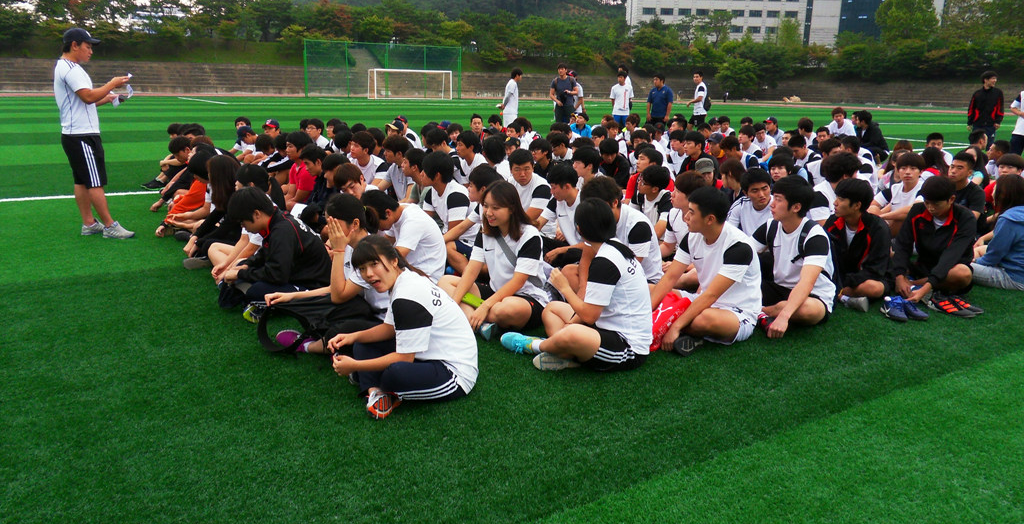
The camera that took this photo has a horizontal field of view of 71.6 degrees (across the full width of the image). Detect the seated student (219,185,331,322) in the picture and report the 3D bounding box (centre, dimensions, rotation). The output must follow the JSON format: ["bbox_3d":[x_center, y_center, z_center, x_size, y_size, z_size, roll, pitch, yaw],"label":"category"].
[{"bbox_3d":[-1.377,-0.088,4.232,0.680,0.750,0.570,-1,14,-9],"label":"seated student"}]

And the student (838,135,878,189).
[{"bbox_3d":[3.568,-0.938,7.802,0.660,0.897,0.580,2,14,6],"label":"student"}]

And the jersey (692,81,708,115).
[{"bbox_3d":[4.056,-3.520,15.302,0.300,0.700,0.480,2,14,5],"label":"jersey"}]

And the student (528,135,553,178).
[{"bbox_3d":[0.196,-0.802,7.124,0.660,0.860,0.580,-6,15,-25],"label":"student"}]

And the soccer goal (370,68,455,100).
[{"bbox_3d":[-9.240,-16.101,64.724,7.500,2.530,1.800,-7,16,-30],"label":"soccer goal"}]

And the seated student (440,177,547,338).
[{"bbox_3d":[-0.099,-0.072,4.362,0.640,0.870,0.650,12,18,39],"label":"seated student"}]

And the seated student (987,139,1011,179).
[{"bbox_3d":[5.462,-0.970,8.156,0.680,0.830,0.560,2,14,5],"label":"seated student"}]

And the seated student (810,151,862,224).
[{"bbox_3d":[3.089,-0.523,6.328,0.650,0.900,0.700,-10,18,-39],"label":"seated student"}]

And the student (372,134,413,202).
[{"bbox_3d":[-1.256,-0.850,7.368,0.650,0.890,0.700,12,18,39],"label":"student"}]

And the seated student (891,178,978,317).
[{"bbox_3d":[2.743,-0.140,4.632,0.580,0.810,0.680,12,18,38],"label":"seated student"}]

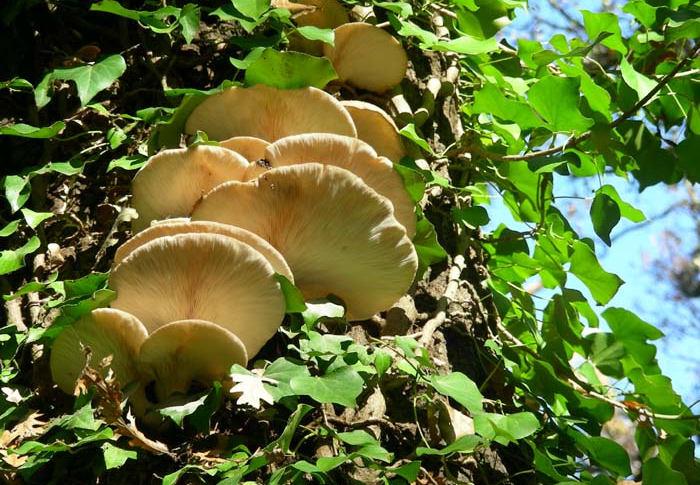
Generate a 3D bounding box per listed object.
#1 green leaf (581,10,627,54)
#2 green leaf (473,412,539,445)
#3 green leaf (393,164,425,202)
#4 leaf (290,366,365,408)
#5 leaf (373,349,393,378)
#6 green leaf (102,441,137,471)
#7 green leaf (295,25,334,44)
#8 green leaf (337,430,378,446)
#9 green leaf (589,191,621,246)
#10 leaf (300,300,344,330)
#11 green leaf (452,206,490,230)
[{"bbox_3d":[0.218,-0.181,2.580,0.038,0.034,0.018,0,-25,0],"label":"green leaf"},{"bbox_3d":[0.138,0.165,2.660,0.058,0.038,0.012,0,-49,0],"label":"green leaf"},{"bbox_3d":[0.045,-0.050,2.500,0.035,0.037,0.008,-17,-6,-19],"label":"green leaf"},{"bbox_3d":[-0.018,0.117,2.460,0.061,0.043,0.011,-6,-40,-9],"label":"leaf"},{"bbox_3d":[0.027,0.100,2.480,0.017,0.026,0.005,0,-20,0],"label":"leaf"},{"bbox_3d":[-0.187,0.173,2.420,0.030,0.021,0.018,0,-25,0],"label":"green leaf"},{"bbox_3d":[-0.030,-0.175,2.520,0.035,0.024,0.008,0,-46,-12],"label":"green leaf"},{"bbox_3d":[0.006,0.162,2.470,0.035,0.023,0.007,0,-51,-9],"label":"green leaf"},{"bbox_3d":[0.239,-0.022,2.800,0.031,0.053,0.012,-1,-20,21],"label":"green leaf"},{"bbox_3d":[-0.022,0.059,2.430,0.037,0.019,0.021,0,-25,0],"label":"leaf"},{"bbox_3d":[0.102,-0.022,2.520,0.032,0.013,0.022,0,-25,0],"label":"green leaf"}]

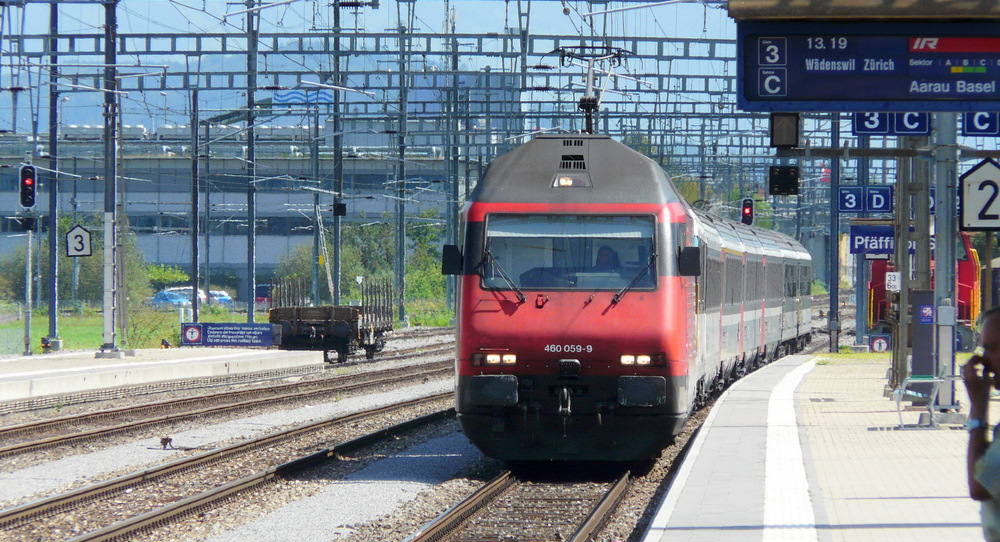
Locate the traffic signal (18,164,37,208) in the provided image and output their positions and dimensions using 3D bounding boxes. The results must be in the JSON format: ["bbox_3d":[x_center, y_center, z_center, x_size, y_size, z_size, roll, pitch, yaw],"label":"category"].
[{"bbox_3d":[-17.091,-3.057,372.000,0.630,1.560,0.320,0,0,-3],"label":"traffic signal"}]

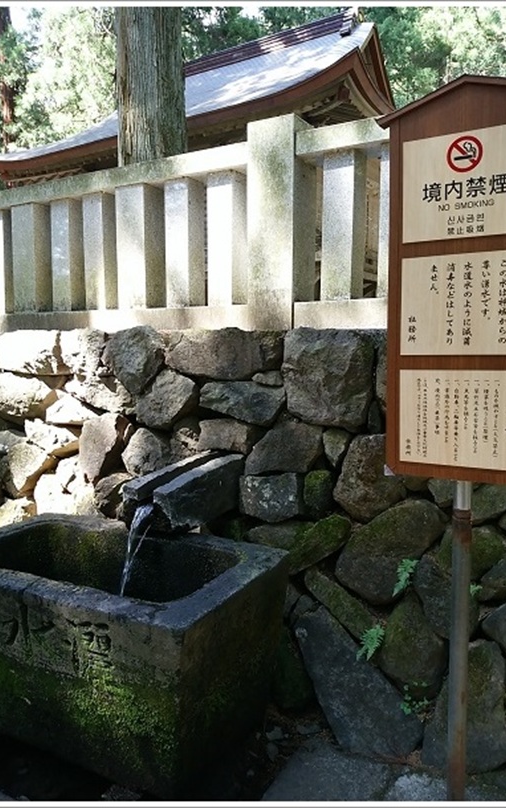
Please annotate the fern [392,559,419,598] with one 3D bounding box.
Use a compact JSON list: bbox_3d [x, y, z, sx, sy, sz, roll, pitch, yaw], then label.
[{"bbox_3d":[0.569,0.646,2.268,0.087,0.122,0.070,2,5,29],"label":"fern"}]

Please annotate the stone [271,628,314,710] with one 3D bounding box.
[{"bbox_3d":[0.145,1.089,2.522,0.193,0.271,0.200,2,5,29],"label":"stone"}]

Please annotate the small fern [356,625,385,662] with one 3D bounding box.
[{"bbox_3d":[0.457,0.927,2.364,0.112,0.143,0.080,3,6,30],"label":"small fern"}]

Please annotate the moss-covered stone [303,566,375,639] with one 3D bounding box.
[{"bbox_3d":[0.344,0.795,2.448,0.269,0.236,0.160,2,5,29],"label":"moss-covered stone"}]

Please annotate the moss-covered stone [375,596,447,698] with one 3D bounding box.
[{"bbox_3d":[0.616,0.942,2.363,0.271,0.415,0.220,3,6,30],"label":"moss-covered stone"}]

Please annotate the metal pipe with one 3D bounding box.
[{"bbox_3d":[0.666,0.781,1.951,0.060,1.074,0.060,3,6,30],"label":"metal pipe"}]

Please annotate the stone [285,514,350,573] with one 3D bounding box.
[{"bbox_3d":[0.276,0.592,2.561,0.289,0.256,0.200,3,6,30],"label":"stone"}]

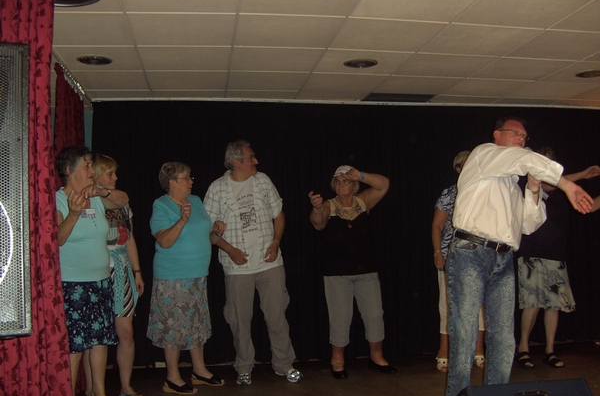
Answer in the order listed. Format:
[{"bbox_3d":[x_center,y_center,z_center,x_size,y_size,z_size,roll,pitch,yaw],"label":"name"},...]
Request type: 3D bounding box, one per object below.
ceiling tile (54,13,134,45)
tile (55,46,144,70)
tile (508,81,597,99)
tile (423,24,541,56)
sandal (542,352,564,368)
[{"bbox_3d":[-1.218,-0.941,3.558,0.580,0.025,0.600,0,-4,-8],"label":"ceiling tile"},{"bbox_3d":[-1.337,-0.912,4.178,0.600,0.025,0.600,0,-4,-8],"label":"tile"},{"bbox_3d":[2.079,-0.900,5.323,0.600,0.025,0.600,0,-4,-9],"label":"tile"},{"bbox_3d":[1.084,-0.964,3.899,0.600,0.025,0.600,0,-4,-8],"label":"tile"},{"bbox_3d":[1.893,1.217,4.764,0.095,0.085,0.240,1,-4,-32],"label":"sandal"}]

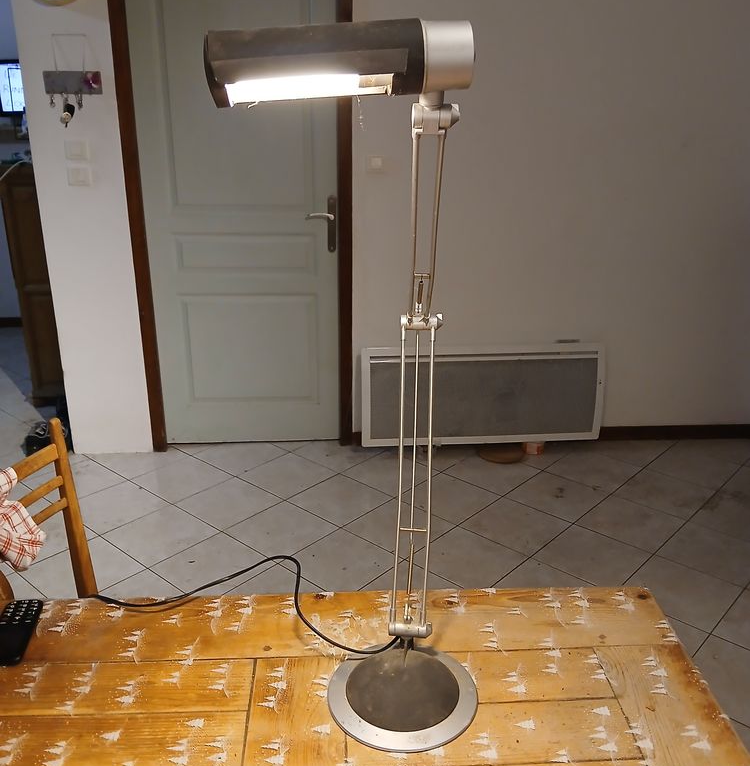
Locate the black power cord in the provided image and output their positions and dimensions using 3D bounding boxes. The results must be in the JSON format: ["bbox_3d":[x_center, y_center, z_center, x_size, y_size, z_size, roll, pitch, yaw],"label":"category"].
[{"bbox_3d":[-0.202,0.317,1.109,0.485,0.090,0.155,1,20,1],"label":"black power cord"}]

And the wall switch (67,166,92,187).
[{"bbox_3d":[-1.182,-0.825,3.004,0.081,0.081,0.013,-1,20,-5],"label":"wall switch"}]

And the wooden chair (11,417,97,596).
[{"bbox_3d":[-0.491,0.578,1.379,0.460,0.900,0.420,7,21,17],"label":"wooden chair"}]

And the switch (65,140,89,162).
[{"bbox_3d":[-1.179,-0.919,2.970,0.081,0.081,0.013,-1,20,-5],"label":"switch"}]

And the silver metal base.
[{"bbox_3d":[0.037,0.399,0.983,0.197,0.025,0.197,1,20,1],"label":"silver metal base"}]

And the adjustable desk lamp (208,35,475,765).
[{"bbox_3d":[-0.006,0.010,0.921,0.293,0.800,0.335,1,20,1],"label":"adjustable desk lamp"}]

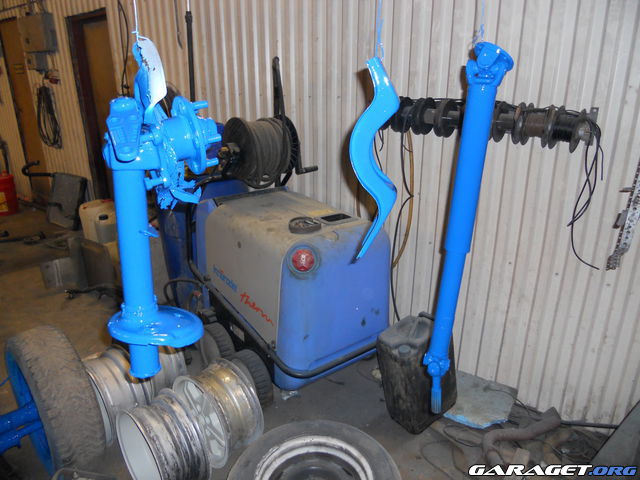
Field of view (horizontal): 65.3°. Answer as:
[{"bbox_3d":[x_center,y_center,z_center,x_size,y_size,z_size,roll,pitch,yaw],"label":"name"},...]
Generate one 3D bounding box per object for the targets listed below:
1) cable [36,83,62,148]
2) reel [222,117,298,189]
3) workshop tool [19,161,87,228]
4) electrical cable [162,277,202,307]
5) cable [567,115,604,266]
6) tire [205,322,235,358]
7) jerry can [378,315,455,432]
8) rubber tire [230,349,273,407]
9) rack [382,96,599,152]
[{"bbox_3d":[-2.781,-1.278,5.124,0.380,0.660,0.090,16,25,39],"label":"cable"},{"bbox_3d":[-0.329,-0.486,2.760,0.320,0.360,0.360,-13,23,-33],"label":"reel"},{"bbox_3d":[-2.699,-0.456,4.975,0.800,0.580,0.270,13,23,33],"label":"workshop tool"},{"bbox_3d":[-0.716,0.273,2.600,0.220,0.170,0.120,15,24,37],"label":"electrical cable"},{"bbox_3d":[1.026,-0.180,1.937,0.120,0.600,0.100,16,25,39],"label":"cable"},{"bbox_3d":[-0.541,0.560,2.550,0.085,0.280,0.280,-15,24,-37],"label":"tire"},{"bbox_3d":[0.449,0.608,2.270,0.285,0.415,0.205,-22,24,-36],"label":"jerry can"},{"bbox_3d":[-0.331,0.651,2.283,0.090,0.280,0.280,-15,24,-37],"label":"rubber tire"},{"bbox_3d":[0.681,-0.499,2.093,0.880,0.175,0.190,16,25,39],"label":"rack"}]

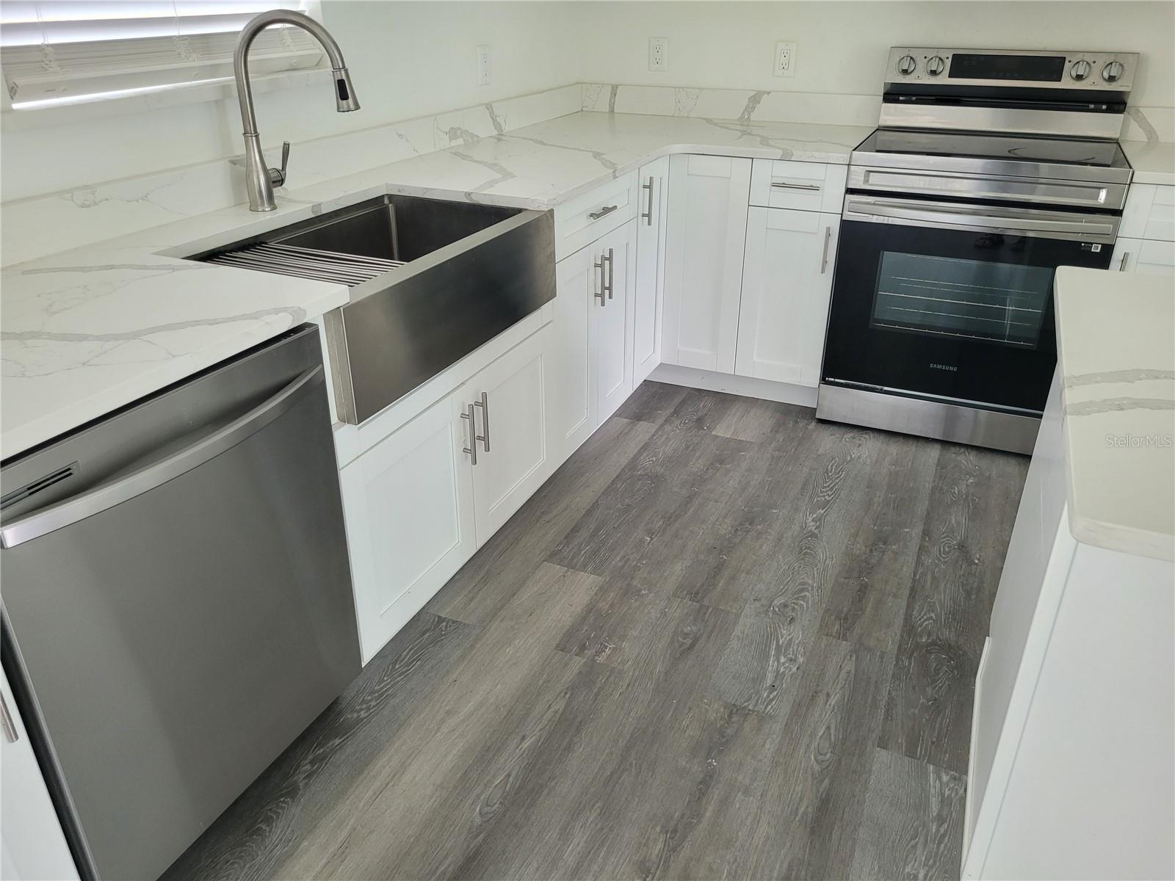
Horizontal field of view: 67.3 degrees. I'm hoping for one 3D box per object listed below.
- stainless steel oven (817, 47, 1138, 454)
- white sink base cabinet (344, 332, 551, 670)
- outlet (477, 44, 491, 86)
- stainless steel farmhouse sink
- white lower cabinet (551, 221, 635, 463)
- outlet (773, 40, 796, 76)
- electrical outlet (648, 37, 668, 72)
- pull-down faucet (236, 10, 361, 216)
[{"bbox_3d":[1.276,-0.646,2.954,0.756,1.179,0.705,11,29,21],"label":"stainless steel oven"},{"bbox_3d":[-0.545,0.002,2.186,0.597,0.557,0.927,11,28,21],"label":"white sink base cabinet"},{"bbox_3d":[-0.345,-1.256,2.951,0.012,0.120,0.074,11,29,21],"label":"outlet"},{"bbox_3d":[-0.488,-0.349,2.012,0.512,0.233,0.838,11,29,21],"label":"stainless steel farmhouse sink"},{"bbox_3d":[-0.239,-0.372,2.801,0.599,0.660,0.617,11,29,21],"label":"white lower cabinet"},{"bbox_3d":[0.734,-1.416,3.282,0.074,0.119,0.012,11,29,21],"label":"outlet"},{"bbox_3d":[0.277,-1.513,3.461,0.079,0.119,0.012,11,29,21],"label":"electrical outlet"},{"bbox_3d":[-0.634,-0.726,1.953,0.290,0.420,0.115,6,28,11],"label":"pull-down faucet"}]

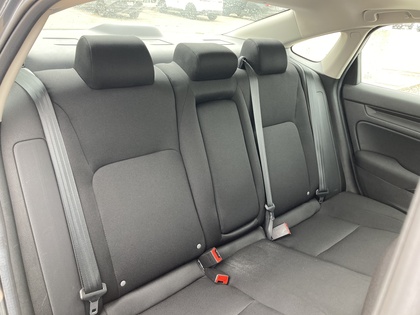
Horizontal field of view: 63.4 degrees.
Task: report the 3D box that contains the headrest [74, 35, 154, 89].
[{"bbox_3d":[-0.282,-0.294,1.026,0.220,0.145,0.125,-16,24,-39],"label":"headrest"}]

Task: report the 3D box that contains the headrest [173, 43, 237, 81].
[{"bbox_3d":[-0.017,-0.354,1.249,0.235,0.120,0.125,-16,24,-39],"label":"headrest"}]

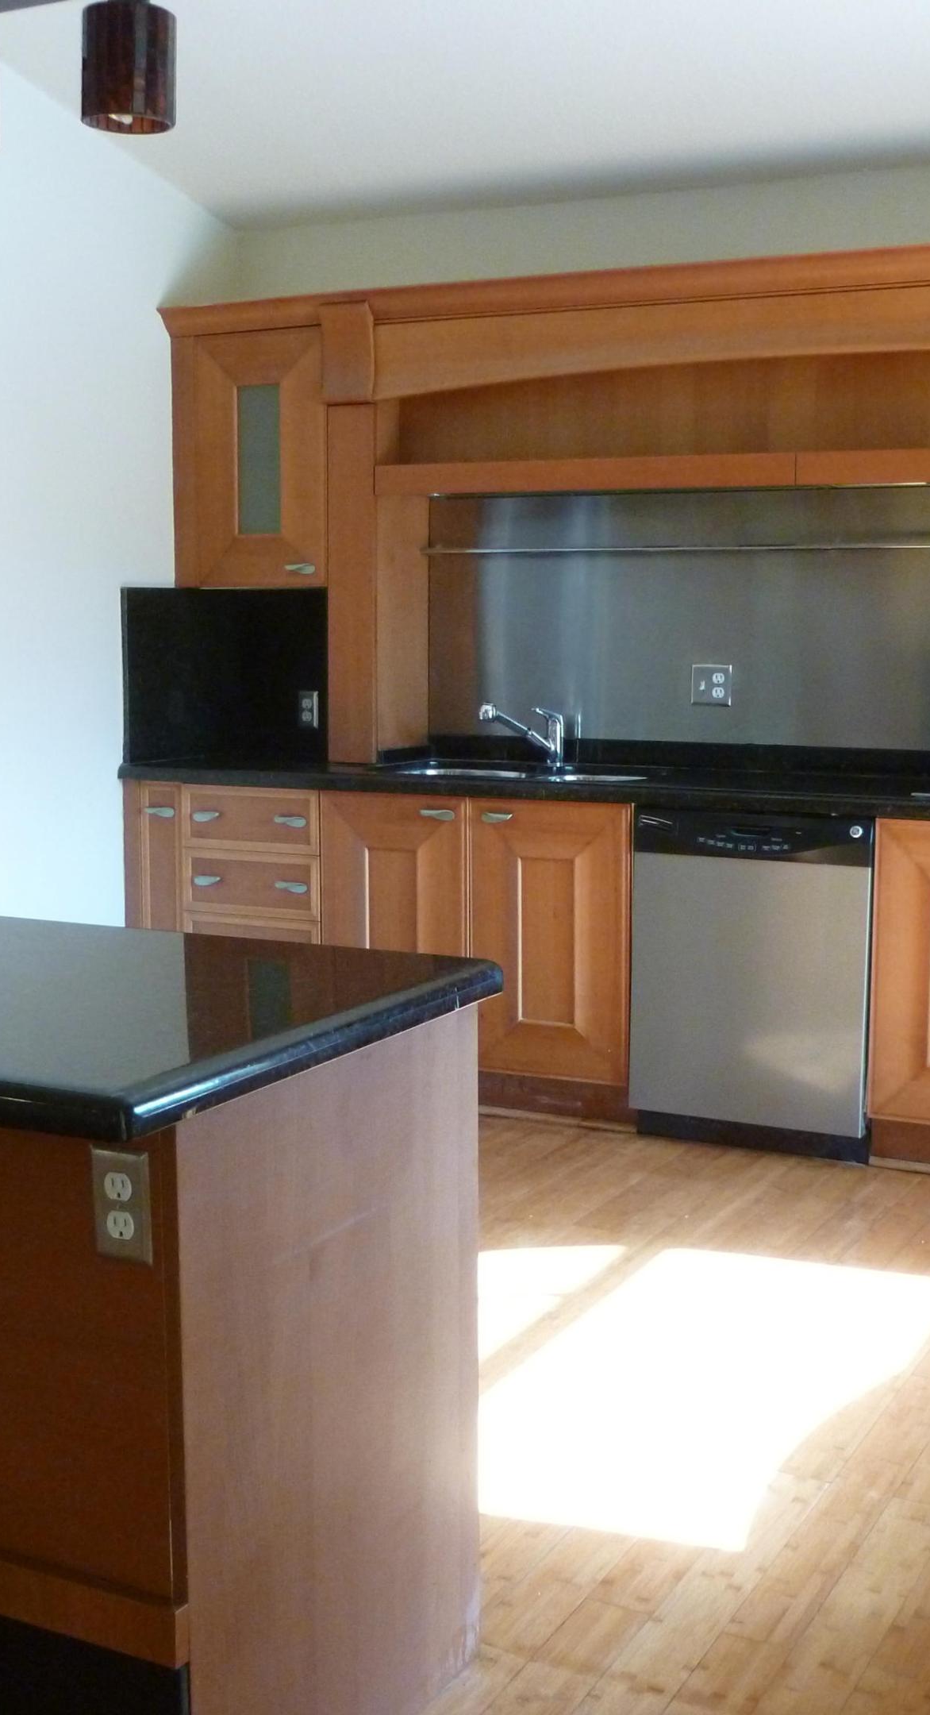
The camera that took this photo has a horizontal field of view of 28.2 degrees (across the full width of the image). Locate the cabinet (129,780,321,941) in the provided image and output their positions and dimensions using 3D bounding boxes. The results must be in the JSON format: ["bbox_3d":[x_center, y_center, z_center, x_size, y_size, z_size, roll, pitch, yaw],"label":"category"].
[{"bbox_3d":[-0.558,0.121,5.494,0.646,0.727,0.615,4,9,25],"label":"cabinet"}]

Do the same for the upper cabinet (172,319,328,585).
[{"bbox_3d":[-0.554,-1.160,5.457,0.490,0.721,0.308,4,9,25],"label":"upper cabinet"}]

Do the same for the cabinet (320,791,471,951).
[{"bbox_3d":[-0.065,0.154,5.260,0.448,0.727,0.615,4,9,25],"label":"cabinet"}]

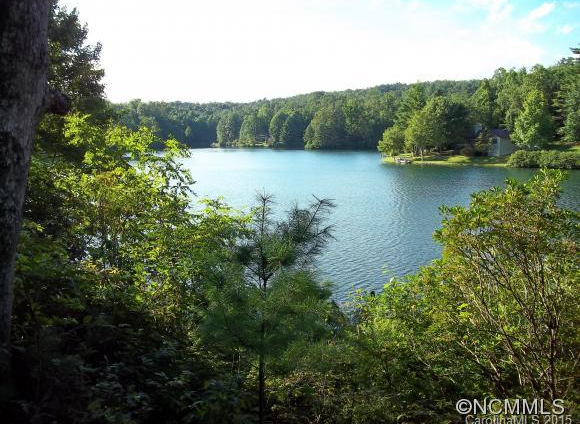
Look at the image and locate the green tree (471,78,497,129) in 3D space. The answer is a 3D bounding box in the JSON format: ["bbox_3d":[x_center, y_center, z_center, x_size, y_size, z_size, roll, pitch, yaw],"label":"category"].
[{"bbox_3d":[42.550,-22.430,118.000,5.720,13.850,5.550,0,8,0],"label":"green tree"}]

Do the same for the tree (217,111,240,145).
[{"bbox_3d":[-26.930,-36.020,235.000,10.510,15.110,10.200,0,8,0],"label":"tree"}]

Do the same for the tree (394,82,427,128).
[{"bbox_3d":[25.820,-20.570,115.000,6.860,14.360,6.650,0,8,0],"label":"tree"}]

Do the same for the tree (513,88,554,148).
[{"bbox_3d":[44.470,-16.980,98.000,7.670,11.140,7.440,0,8,0],"label":"tree"}]

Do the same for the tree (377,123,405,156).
[{"bbox_3d":[18.350,-12.970,98.000,5.110,6.030,4.960,0,8,0],"label":"tree"}]

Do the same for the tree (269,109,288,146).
[{"bbox_3d":[-4.760,-34.340,222.000,8.270,15.310,8.030,0,8,0],"label":"tree"}]

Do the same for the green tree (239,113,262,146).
[{"bbox_3d":[-16.930,-35.250,230.000,10.290,14.790,9.980,0,8,0],"label":"green tree"}]

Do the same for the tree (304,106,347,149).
[{"bbox_3d":[13.760,-32.560,208.000,16.280,16.670,15.790,0,8,0],"label":"tree"}]

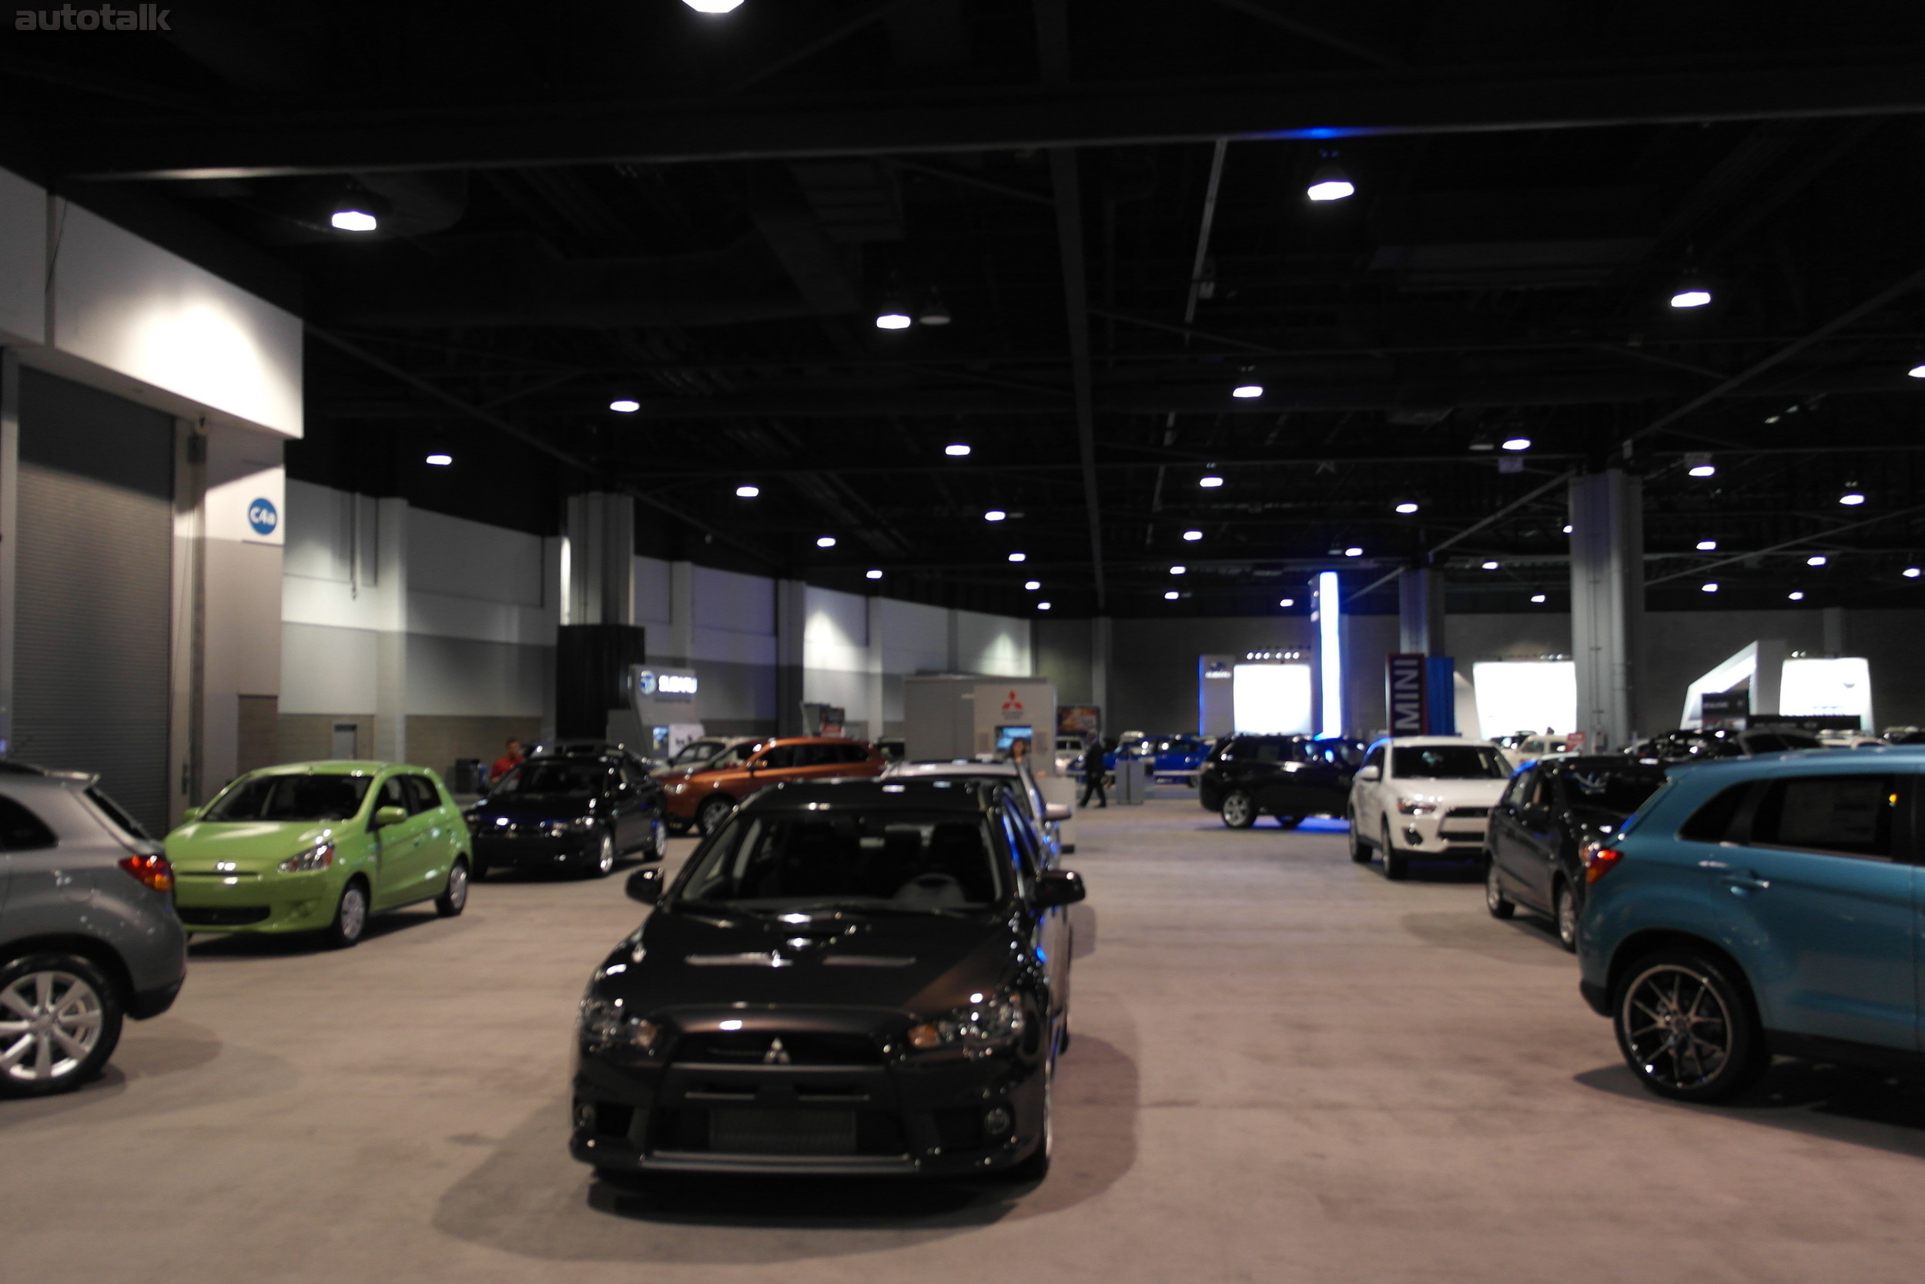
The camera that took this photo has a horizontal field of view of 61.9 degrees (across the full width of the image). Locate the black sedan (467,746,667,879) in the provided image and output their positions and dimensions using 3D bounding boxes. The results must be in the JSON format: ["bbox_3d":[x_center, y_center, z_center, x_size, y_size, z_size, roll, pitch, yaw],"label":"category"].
[{"bbox_3d":[-5.153,2.255,21.198,1.770,1.480,4.570,-1,-3,4],"label":"black sedan"}]

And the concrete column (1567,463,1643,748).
[{"bbox_3d":[16.372,-0.048,40.733,1.450,8.078,1.450,-1,-3,5],"label":"concrete column"}]

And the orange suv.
[{"bbox_3d":[-3.600,2.549,28.903,4.650,1.680,1.800,2,-4,-35],"label":"orange suv"}]

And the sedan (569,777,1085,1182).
[{"bbox_3d":[-0.456,1.398,7.499,1.830,1.480,4.520,-1,-3,5],"label":"sedan"}]

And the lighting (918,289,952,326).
[{"bbox_3d":[-0.487,-5.954,28.408,0.540,0.550,0.540,0,-3,0],"label":"lighting"}]

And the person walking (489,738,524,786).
[{"bbox_3d":[-6.483,2.207,22.914,0.520,1.720,0.360,1,-4,-30],"label":"person walking"}]

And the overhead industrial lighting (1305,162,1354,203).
[{"bbox_3d":[4.765,-5.995,20.804,0.560,0.480,0.560,-1,-3,5],"label":"overhead industrial lighting"}]

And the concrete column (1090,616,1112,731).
[{"bbox_3d":[8.601,3.010,98.037,1.300,8.811,1.150,-1,-3,5],"label":"concrete column"}]

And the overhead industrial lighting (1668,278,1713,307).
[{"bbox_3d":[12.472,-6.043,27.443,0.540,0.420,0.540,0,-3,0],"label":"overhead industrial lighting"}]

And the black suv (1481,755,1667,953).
[{"bbox_3d":[5.485,1.669,13.211,1.670,1.500,3.780,-1,-3,5],"label":"black suv"}]

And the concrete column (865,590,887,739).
[{"bbox_3d":[-4.282,1.953,78.820,0.850,8.600,0.850,-2,-4,25],"label":"concrete column"}]

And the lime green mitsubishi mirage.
[{"bbox_3d":[-5.705,1.813,14.233,1.670,1.500,3.780,-1,-3,1],"label":"lime green mitsubishi mirage"}]

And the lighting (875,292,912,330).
[{"bbox_3d":[-1.161,-5.601,27.208,0.550,0.520,0.550,-1,-3,5],"label":"lighting"}]

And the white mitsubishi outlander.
[{"bbox_3d":[5.926,2.013,19.854,1.790,1.630,4.300,-1,-3,6],"label":"white mitsubishi outlander"}]

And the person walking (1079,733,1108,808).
[{"bbox_3d":[2.995,2.900,36.859,0.620,1.790,0.500,0,-3,-15],"label":"person walking"}]

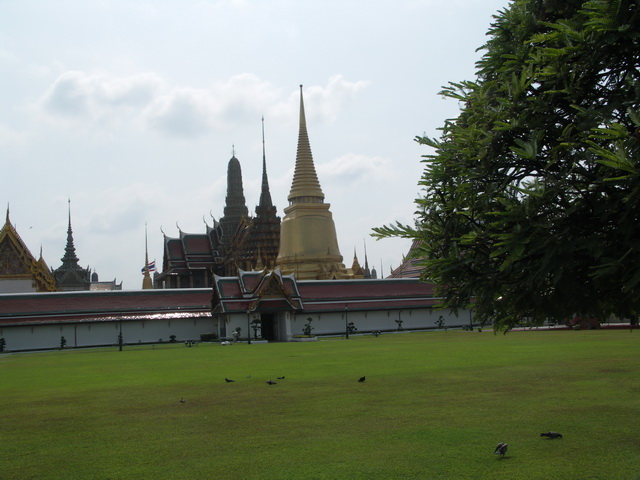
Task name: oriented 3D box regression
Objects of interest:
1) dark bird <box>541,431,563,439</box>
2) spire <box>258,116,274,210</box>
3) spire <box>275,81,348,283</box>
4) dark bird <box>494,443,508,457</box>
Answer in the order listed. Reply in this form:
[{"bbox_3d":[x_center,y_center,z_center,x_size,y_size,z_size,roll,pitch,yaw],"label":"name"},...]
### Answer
[{"bbox_3d":[3.049,2.554,9.250,0.290,0.120,0.110,-3,-7,5],"label":"dark bird"},{"bbox_3d":[-11.429,-15.897,146.000,3.400,20.000,3.400,0,-7,-20],"label":"spire"},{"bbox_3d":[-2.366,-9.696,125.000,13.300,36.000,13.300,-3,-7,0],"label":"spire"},{"bbox_3d":[2.114,2.448,8.233,0.130,0.180,0.240,-9,-9,44],"label":"dark bird"}]

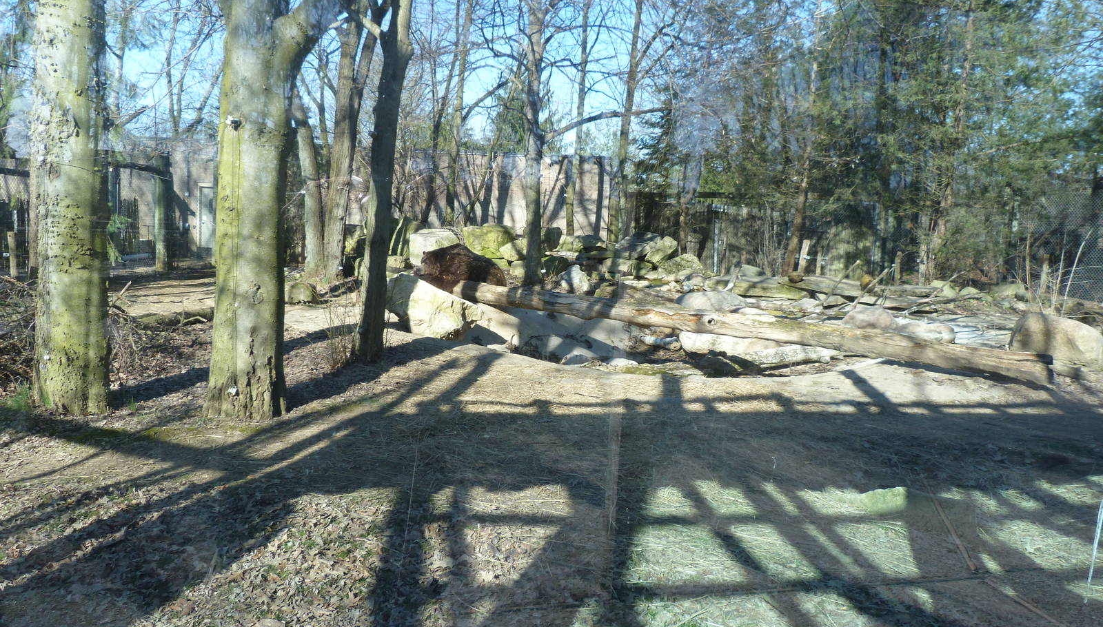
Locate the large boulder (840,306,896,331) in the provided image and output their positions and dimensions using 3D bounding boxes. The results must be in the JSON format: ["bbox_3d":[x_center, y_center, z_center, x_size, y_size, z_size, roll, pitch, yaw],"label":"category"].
[{"bbox_3d":[4.777,0.104,12.000,0.820,0.420,0.600,0,7,0],"label":"large boulder"}]

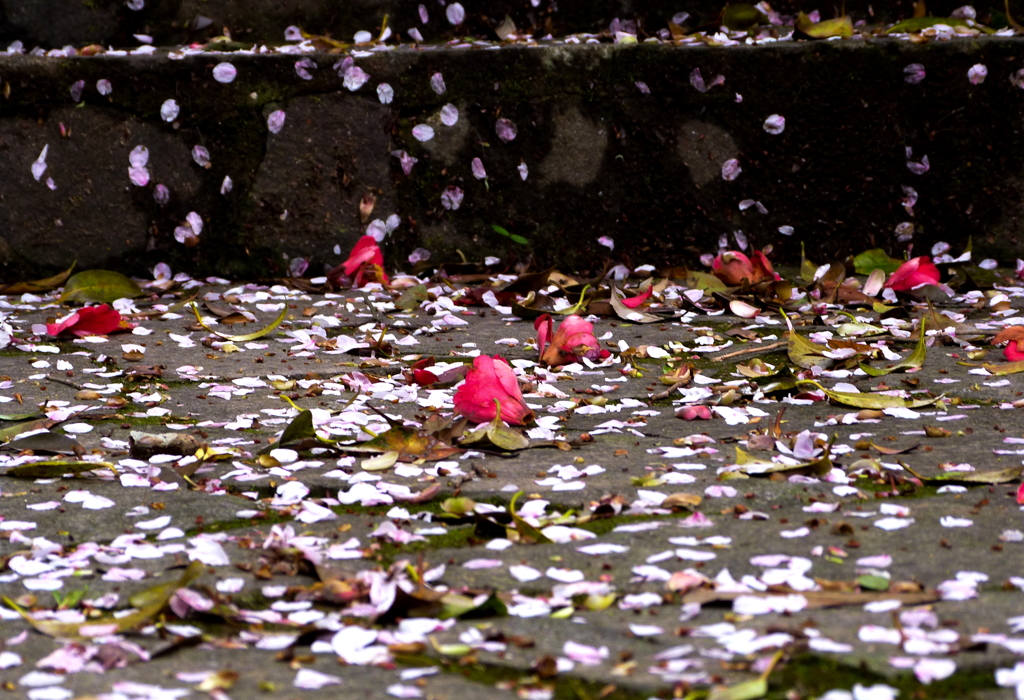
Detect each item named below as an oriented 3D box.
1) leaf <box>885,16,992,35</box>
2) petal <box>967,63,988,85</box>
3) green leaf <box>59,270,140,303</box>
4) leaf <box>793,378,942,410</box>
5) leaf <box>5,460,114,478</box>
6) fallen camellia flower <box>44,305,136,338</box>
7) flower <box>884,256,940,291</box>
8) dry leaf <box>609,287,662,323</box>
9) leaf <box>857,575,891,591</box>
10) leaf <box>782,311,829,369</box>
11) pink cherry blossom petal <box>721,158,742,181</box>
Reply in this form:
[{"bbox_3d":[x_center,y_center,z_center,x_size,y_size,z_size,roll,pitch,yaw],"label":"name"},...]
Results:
[{"bbox_3d":[0.291,-0.222,3.130,0.073,0.011,0.024,0,7,0],"label":"leaf"},{"bbox_3d":[0.315,-0.186,3.100,0.014,0.015,0.004,0,7,0],"label":"petal"},{"bbox_3d":[-0.298,-0.046,3.336,0.057,0.021,0.025,0,6,0],"label":"green leaf"},{"bbox_3d":[0.186,0.023,2.380,0.076,0.014,0.023,0,7,0],"label":"leaf"},{"bbox_3d":[-0.212,0.056,2.150,0.051,0.007,0.018,0,7,0],"label":"leaf"},{"bbox_3d":[-0.246,-0.017,2.680,0.052,0.018,0.038,2,8,18],"label":"fallen camellia flower"},{"bbox_3d":[0.264,-0.050,3.020,0.038,0.025,0.037,-2,7,-18],"label":"flower"},{"bbox_3d":[0.086,-0.032,3.186,0.037,0.023,0.025,0,6,0],"label":"dry leaf"},{"bbox_3d":[0.156,0.100,1.976,0.014,0.005,0.012,0,6,0],"label":"leaf"},{"bbox_3d":[0.187,-0.007,2.891,0.032,0.034,0.030,0,6,0],"label":"leaf"},{"bbox_3d":[0.148,-0.121,3.080,0.014,0.015,0.004,0,7,0],"label":"pink cherry blossom petal"}]

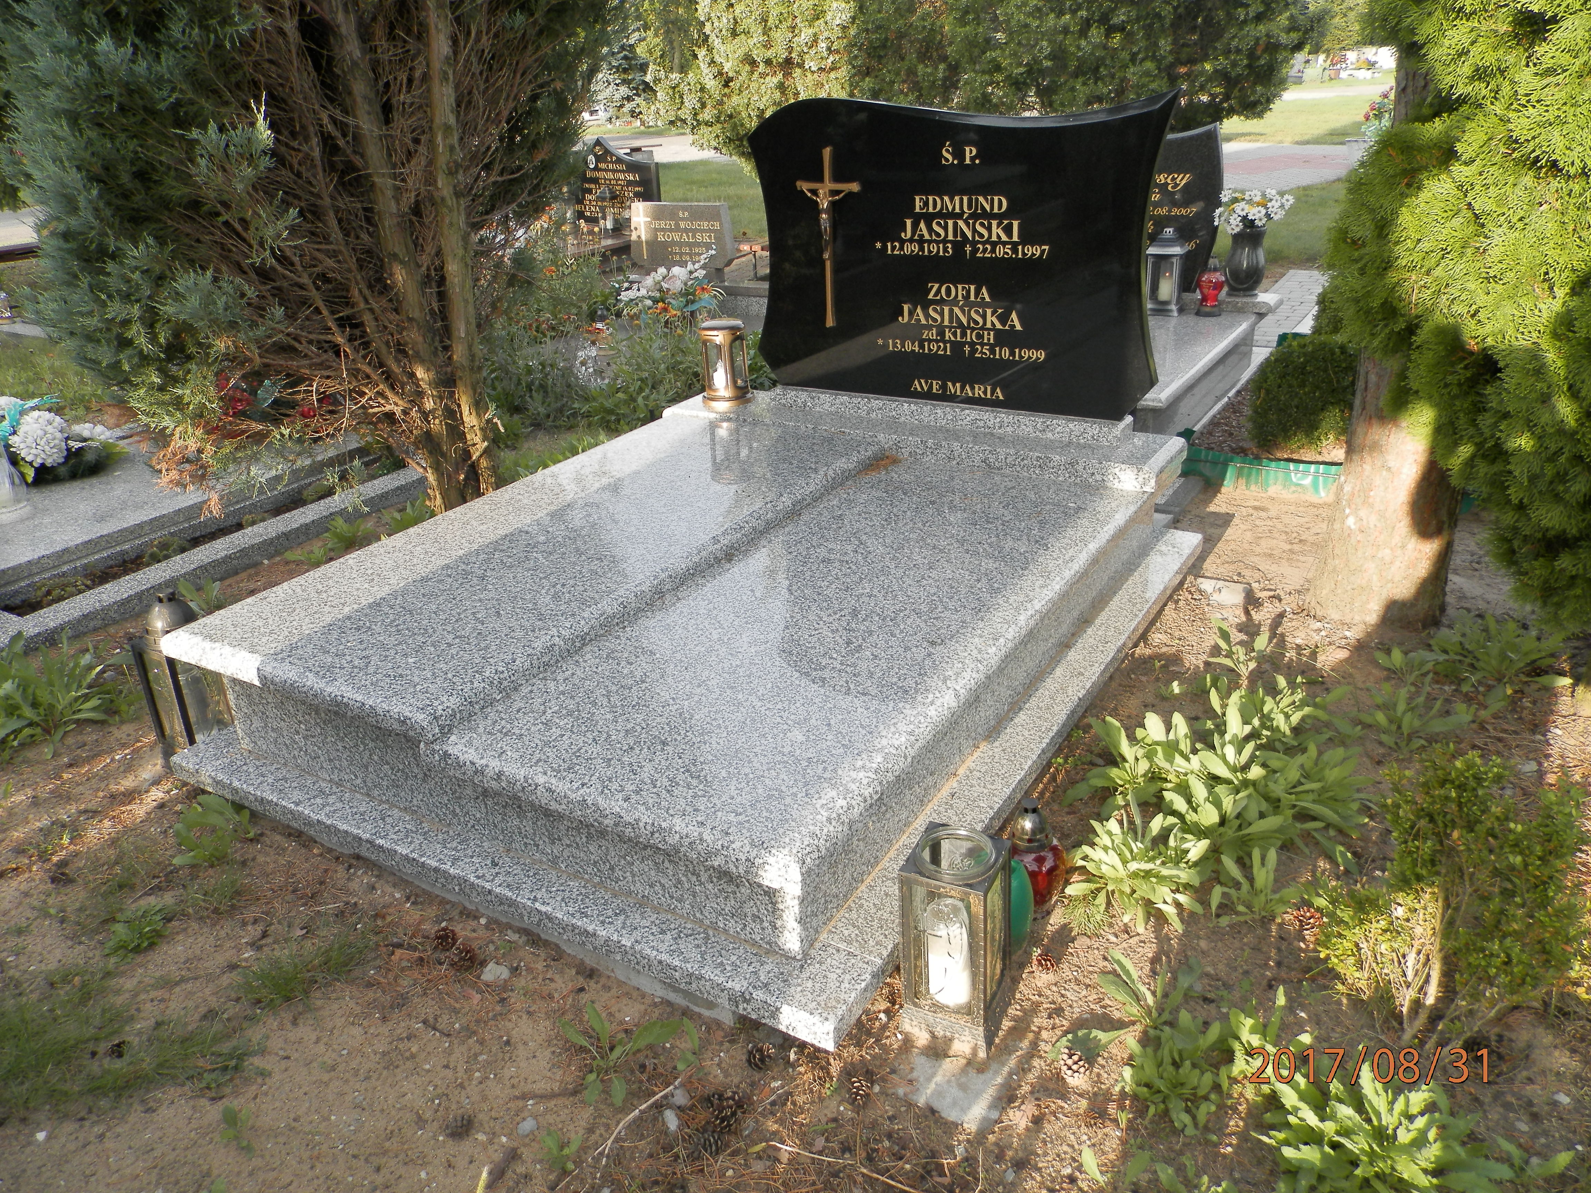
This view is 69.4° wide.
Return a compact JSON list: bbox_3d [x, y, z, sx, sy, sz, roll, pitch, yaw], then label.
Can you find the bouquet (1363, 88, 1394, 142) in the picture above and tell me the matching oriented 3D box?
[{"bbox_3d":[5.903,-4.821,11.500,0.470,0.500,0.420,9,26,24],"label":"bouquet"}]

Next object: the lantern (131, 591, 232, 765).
[{"bbox_3d":[-1.355,0.168,2.563,0.133,0.383,0.133,12,27,29],"label":"lantern"}]

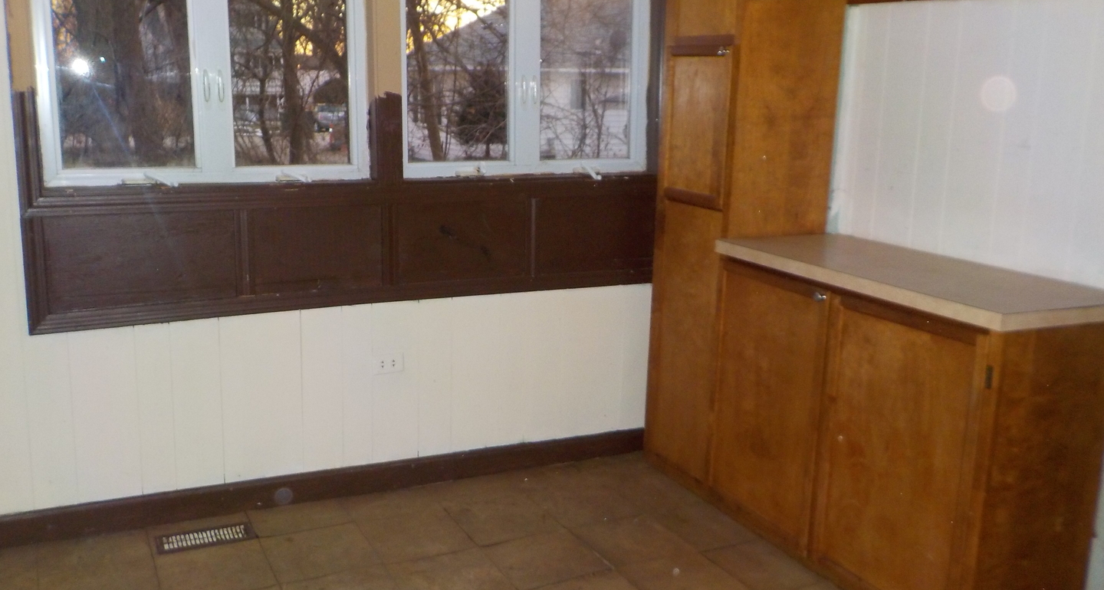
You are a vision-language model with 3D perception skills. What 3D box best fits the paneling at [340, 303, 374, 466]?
[{"bbox_3d":[-0.680,0.322,3.335,0.105,0.584,0.020,-4,13,-24],"label":"paneling"}]

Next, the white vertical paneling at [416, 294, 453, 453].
[{"bbox_3d":[-0.418,0.296,3.405,0.126,0.575,0.020,-4,13,-24],"label":"white vertical paneling"}]

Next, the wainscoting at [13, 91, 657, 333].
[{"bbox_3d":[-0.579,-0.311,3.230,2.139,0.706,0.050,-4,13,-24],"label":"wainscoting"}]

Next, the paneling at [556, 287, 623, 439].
[{"bbox_3d":[0.149,0.258,3.664,0.264,0.581,0.020,-4,13,-24],"label":"paneling"}]

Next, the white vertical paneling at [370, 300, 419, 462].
[{"bbox_3d":[-0.556,0.313,3.390,0.168,0.586,0.020,-4,13,-24],"label":"white vertical paneling"}]

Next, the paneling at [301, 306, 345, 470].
[{"bbox_3d":[-0.790,0.330,3.285,0.139,0.583,0.020,-4,13,-24],"label":"paneling"}]

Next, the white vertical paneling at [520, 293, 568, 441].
[{"bbox_3d":[-0.033,0.272,3.581,0.152,0.580,0.020,-4,13,-24],"label":"white vertical paneling"}]

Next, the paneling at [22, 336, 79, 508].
[{"bbox_3d":[-1.543,0.388,2.946,0.121,0.568,0.020,-4,13,-24],"label":"paneling"}]

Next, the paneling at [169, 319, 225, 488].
[{"bbox_3d":[-1.156,0.358,3.120,0.149,0.576,0.020,-4,13,-24],"label":"paneling"}]

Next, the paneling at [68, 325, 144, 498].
[{"bbox_3d":[-1.384,0.371,2.966,0.185,0.542,0.020,-4,13,-24],"label":"paneling"}]

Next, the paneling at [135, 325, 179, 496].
[{"bbox_3d":[-1.271,0.367,3.069,0.104,0.574,0.020,-4,13,-24],"label":"paneling"}]

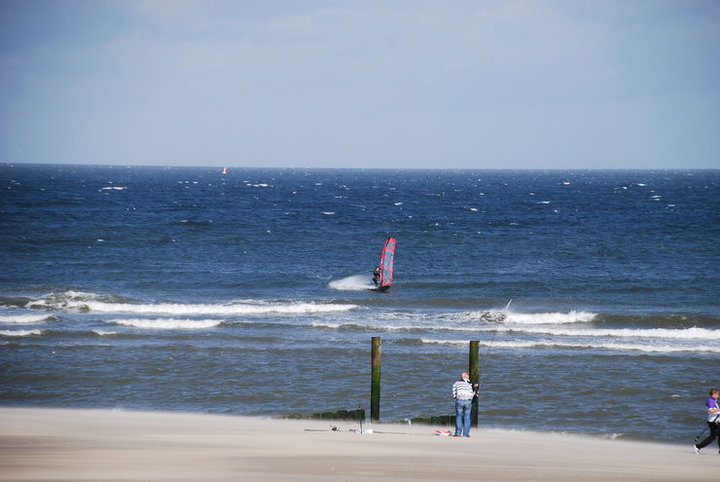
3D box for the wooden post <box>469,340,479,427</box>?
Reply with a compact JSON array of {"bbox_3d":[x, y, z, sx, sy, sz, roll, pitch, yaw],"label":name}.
[{"bbox_3d":[3.168,3.979,108.500,0.250,2.420,0.250,0,1,0],"label":"wooden post"}]

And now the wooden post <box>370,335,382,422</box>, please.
[{"bbox_3d":[0.463,3.937,111.000,0.250,2.400,0.250,0,1,0],"label":"wooden post"}]

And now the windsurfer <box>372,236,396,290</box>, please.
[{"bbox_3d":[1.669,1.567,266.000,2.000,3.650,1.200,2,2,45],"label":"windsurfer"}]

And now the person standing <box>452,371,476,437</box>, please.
[{"bbox_3d":[2.810,4.376,104.500,0.540,1.750,0.450,1,1,30],"label":"person standing"}]

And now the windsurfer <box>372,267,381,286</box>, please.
[{"bbox_3d":[1.138,2.418,266.000,0.600,1.380,0.550,1,1,30],"label":"windsurfer"}]

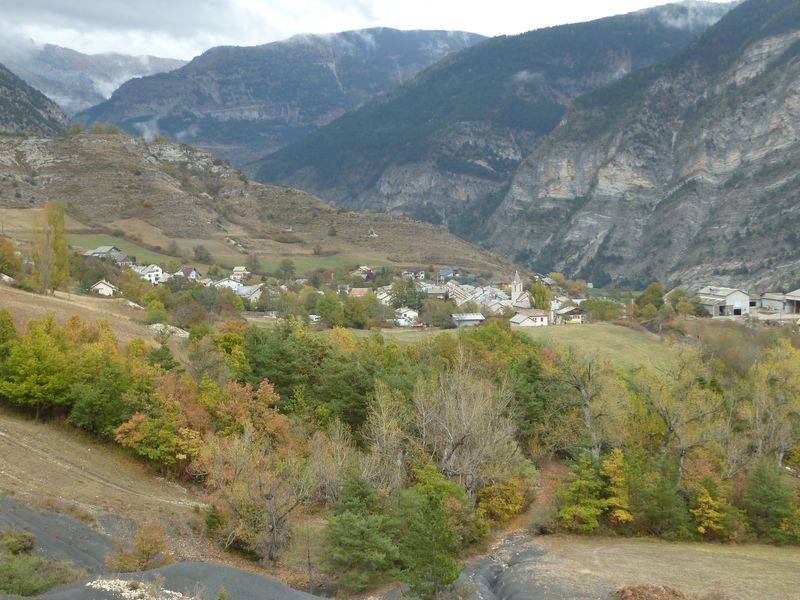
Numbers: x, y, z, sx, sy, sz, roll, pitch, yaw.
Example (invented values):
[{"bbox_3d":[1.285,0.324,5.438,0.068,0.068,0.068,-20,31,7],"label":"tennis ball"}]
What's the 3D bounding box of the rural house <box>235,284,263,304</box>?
[{"bbox_3d":[-62.960,-2.400,530.000,9.000,8.200,9.000,-2,3,-38],"label":"rural house"}]

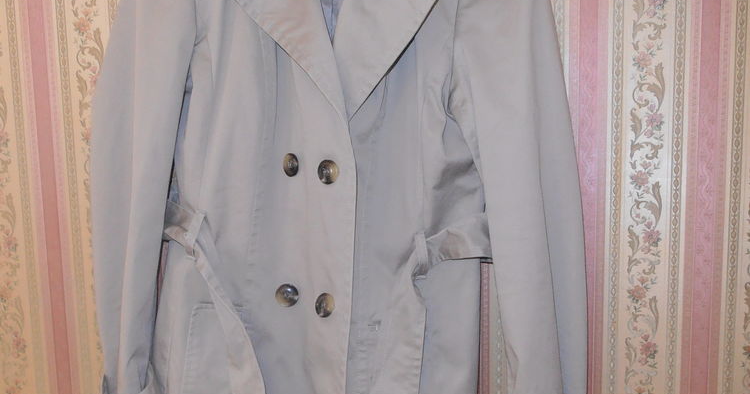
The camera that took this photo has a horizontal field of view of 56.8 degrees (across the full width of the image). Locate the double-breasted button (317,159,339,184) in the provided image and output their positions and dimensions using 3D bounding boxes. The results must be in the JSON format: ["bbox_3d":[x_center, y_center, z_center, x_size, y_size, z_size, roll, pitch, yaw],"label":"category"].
[{"bbox_3d":[-0.049,-0.026,0.728,0.025,0.025,0.006,1,7,20],"label":"double-breasted button"}]

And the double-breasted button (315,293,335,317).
[{"bbox_3d":[-0.053,0.116,0.742,0.025,0.025,0.006,2,7,26],"label":"double-breasted button"}]

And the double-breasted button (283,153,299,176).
[{"bbox_3d":[-0.091,-0.034,0.752,0.025,0.025,0.006,3,8,34],"label":"double-breasted button"}]

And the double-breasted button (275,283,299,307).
[{"bbox_3d":[-0.098,0.110,0.773,0.025,0.025,0.006,-1,7,3],"label":"double-breasted button"}]

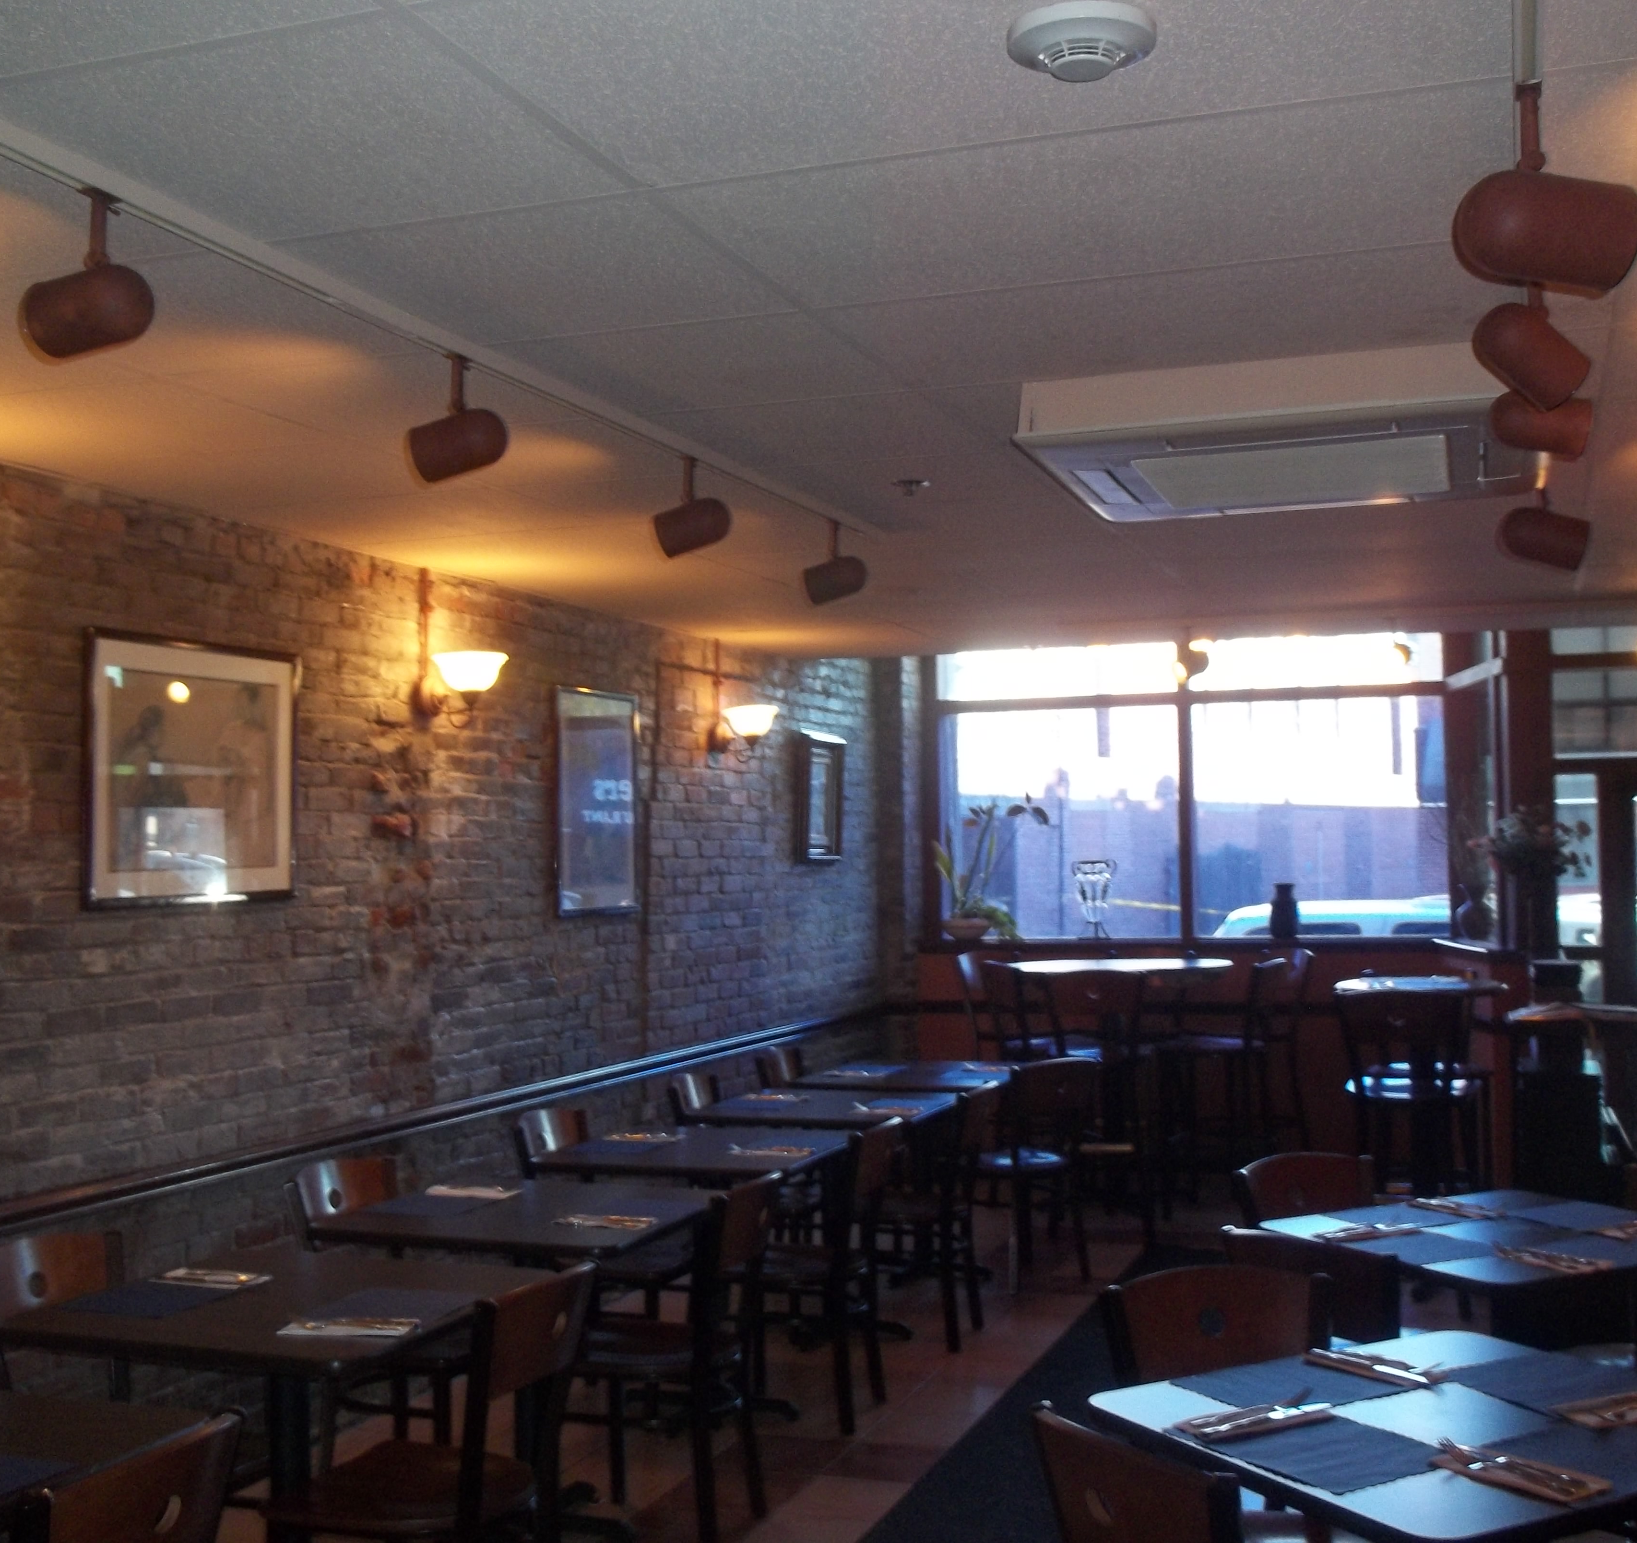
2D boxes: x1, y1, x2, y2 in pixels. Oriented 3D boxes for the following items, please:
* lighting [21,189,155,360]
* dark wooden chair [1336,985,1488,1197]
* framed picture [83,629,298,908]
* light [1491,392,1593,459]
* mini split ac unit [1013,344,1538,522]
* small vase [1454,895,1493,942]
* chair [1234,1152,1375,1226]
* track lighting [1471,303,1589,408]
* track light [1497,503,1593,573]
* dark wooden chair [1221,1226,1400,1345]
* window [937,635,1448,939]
[{"bbox_3d":[-0.932,-0.636,2.504,0.175,0.215,0.105,0,-2,-4],"label":"lighting"},{"bbox_3d":[2.116,1.341,7.032,0.440,1.100,0.470,-2,-3,22],"label":"dark wooden chair"},{"bbox_3d":[-1.526,0.000,4.835,0.030,0.640,0.820,-2,-3,20],"label":"framed picture"},{"bbox_3d":[1.256,-0.598,3.402,0.172,0.100,0.100,10,-1,8],"label":"light"},{"bbox_3d":[0.980,-0.665,3.970,0.950,0.120,0.960,-1,-2,20],"label":"mini split ac unit"},{"bbox_3d":[3.004,0.671,8.995,0.185,0.215,0.185,-2,-3,20],"label":"small vase"},{"bbox_3d":[1.309,1.354,4.548,0.430,0.830,0.500,1,-3,-31],"label":"chair"},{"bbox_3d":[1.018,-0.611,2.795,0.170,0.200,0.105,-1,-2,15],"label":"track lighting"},{"bbox_3d":[1.678,-0.532,4.524,0.200,0.115,0.115,16,1,14],"label":"track light"},{"bbox_3d":[1.135,1.345,4.026,0.500,0.830,0.430,2,-3,-42],"label":"dark wooden chair"},{"bbox_3d":[1.801,0.100,9.724,2.500,1.480,0.100,-2,-3,20],"label":"window"}]

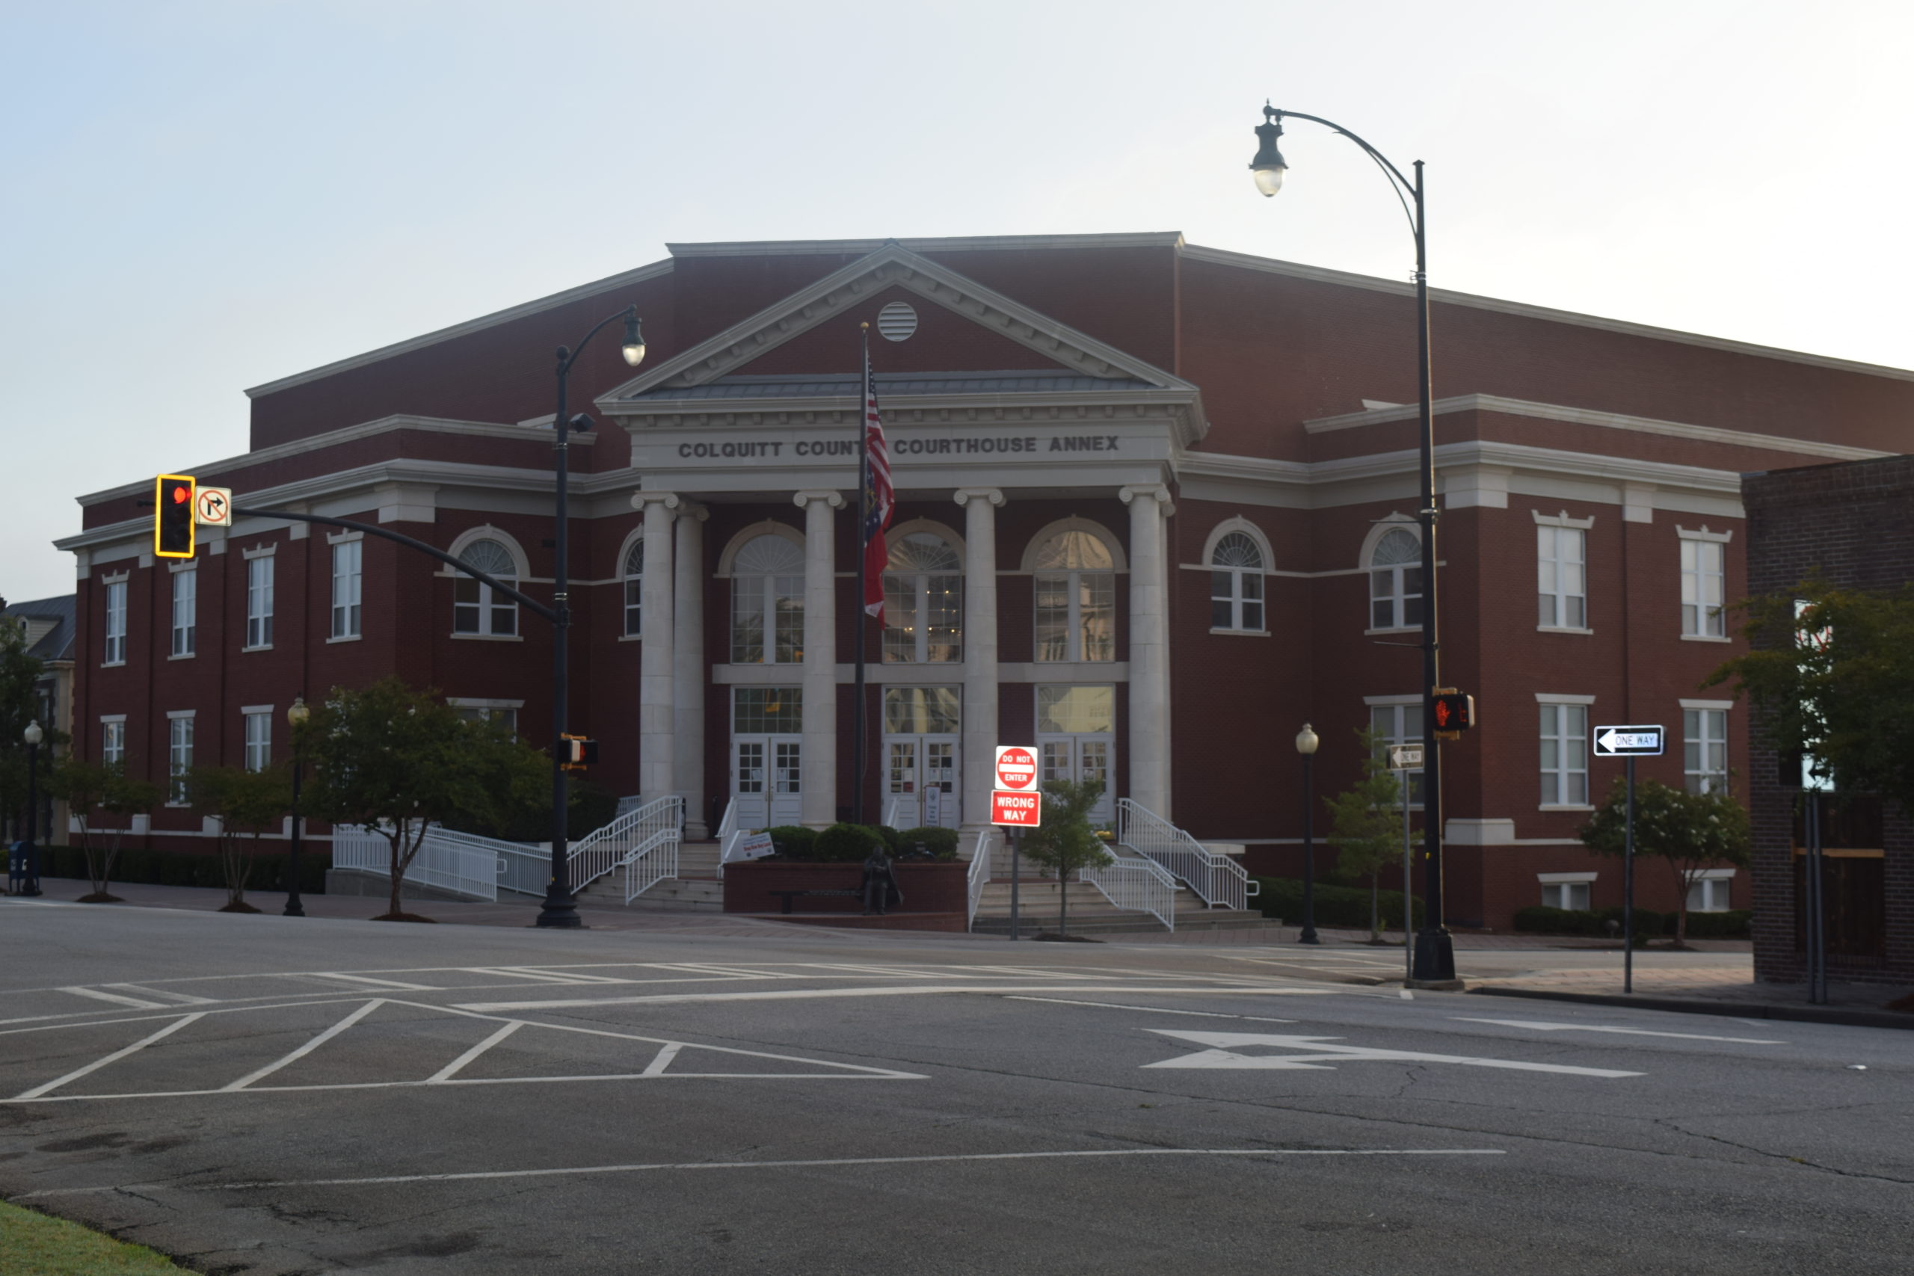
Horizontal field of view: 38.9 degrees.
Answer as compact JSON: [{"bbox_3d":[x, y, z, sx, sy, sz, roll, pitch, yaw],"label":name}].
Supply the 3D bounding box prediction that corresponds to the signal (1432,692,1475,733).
[{"bbox_3d":[5.713,0.851,31.200,0.460,0.450,0.250,-3,-5,44],"label":"signal"}]

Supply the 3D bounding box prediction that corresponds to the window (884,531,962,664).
[{"bbox_3d":[-0.803,-0.957,64.751,1.860,3.167,0.200,0,-4,7],"label":"window"}]

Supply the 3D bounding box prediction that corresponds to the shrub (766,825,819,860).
[{"bbox_3d":[-3.560,4.459,59.500,1.150,0.850,1.150,0,-4,8],"label":"shrub"}]

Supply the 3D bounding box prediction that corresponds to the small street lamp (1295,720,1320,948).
[{"bbox_3d":[6.854,3.814,53.005,0.450,4.298,0.450,0,-4,7],"label":"small street lamp"}]

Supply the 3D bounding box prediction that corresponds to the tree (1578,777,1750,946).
[{"bbox_3d":[15.867,4.956,59.997,3.950,3.790,3.800,0,-4,7],"label":"tree"}]

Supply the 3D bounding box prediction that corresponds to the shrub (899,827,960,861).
[{"bbox_3d":[-0.588,4.072,53.351,1.250,0.780,1.150,-1,-4,7],"label":"shrub"}]

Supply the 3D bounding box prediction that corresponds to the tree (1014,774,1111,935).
[{"bbox_3d":[1.971,4.042,50.012,1.820,2.926,1.800,0,-4,7],"label":"tree"}]

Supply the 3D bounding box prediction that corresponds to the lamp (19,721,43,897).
[{"bbox_3d":[-21.740,4.001,63.682,0.380,4.098,0.380,-1,-4,7],"label":"lamp"}]

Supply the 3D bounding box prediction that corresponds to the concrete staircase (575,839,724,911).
[{"bbox_3d":[-5.684,4.862,55.737,2.900,1.300,4.400,3,-4,-38],"label":"concrete staircase"}]

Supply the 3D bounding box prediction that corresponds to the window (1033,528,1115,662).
[{"bbox_3d":[2.608,-0.953,60.673,1.844,3.018,0.250,-1,-4,7],"label":"window"}]

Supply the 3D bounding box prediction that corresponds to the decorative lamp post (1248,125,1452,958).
[{"bbox_3d":[4.743,-1.070,32.529,3.170,10.468,0.520,3,-5,-38],"label":"decorative lamp post"}]

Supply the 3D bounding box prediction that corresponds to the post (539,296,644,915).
[{"bbox_3d":[-5.858,-0.282,44.234,0.750,10.076,2.950,3,-4,-38],"label":"post"}]

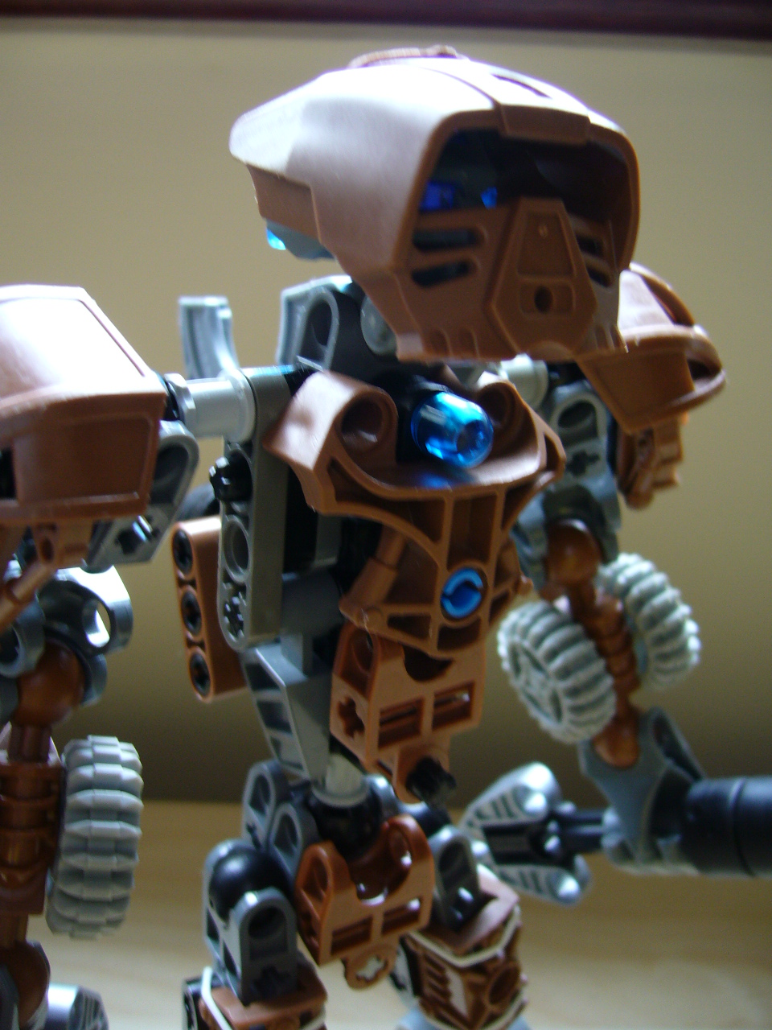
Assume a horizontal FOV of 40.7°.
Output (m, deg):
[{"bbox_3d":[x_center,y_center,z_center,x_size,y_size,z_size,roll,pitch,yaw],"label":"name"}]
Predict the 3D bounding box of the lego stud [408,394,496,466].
[{"bbox_3d":[0.008,-0.010,0.124,0.007,0.007,0.008,-6,22,-31],"label":"lego stud"}]

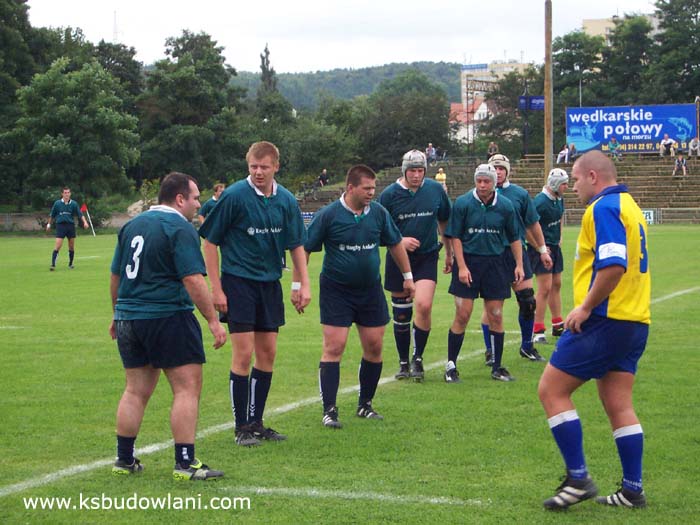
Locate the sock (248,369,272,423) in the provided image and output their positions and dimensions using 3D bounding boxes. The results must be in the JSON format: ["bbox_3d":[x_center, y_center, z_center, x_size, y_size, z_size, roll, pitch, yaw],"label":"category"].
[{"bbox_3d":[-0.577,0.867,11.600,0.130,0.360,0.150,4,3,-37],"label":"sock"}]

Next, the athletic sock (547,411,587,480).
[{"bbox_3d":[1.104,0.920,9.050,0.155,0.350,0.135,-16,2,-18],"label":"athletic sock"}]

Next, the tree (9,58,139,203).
[{"bbox_3d":[-12.598,-5.741,82.000,6.000,7.300,6.000,0,2,0],"label":"tree"}]

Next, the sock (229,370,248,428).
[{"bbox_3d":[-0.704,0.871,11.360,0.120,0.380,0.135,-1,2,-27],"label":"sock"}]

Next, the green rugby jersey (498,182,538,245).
[{"bbox_3d":[1.398,-0.440,16.500,0.620,0.660,0.340,0,5,-5],"label":"green rugby jersey"}]

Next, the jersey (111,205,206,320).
[{"bbox_3d":[-1.064,0.000,10.000,0.620,0.650,0.400,2,3,45],"label":"jersey"}]

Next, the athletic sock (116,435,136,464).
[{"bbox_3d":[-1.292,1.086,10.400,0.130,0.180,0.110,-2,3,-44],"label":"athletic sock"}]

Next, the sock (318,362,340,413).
[{"bbox_3d":[-0.134,0.832,12.070,0.140,0.340,0.145,0,2,0],"label":"sock"}]

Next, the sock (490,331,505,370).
[{"bbox_3d":[1.234,0.736,15.050,0.125,0.350,0.150,-1,2,-30],"label":"sock"}]

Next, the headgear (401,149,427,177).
[{"bbox_3d":[0.531,-0.828,15.050,0.200,0.250,0.250,0,12,-6],"label":"headgear"}]

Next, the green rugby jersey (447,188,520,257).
[{"bbox_3d":[1.130,-0.345,15.350,0.650,0.600,0.360,0,2,0],"label":"green rugby jersey"}]

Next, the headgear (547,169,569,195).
[{"bbox_3d":[2.260,-0.882,19.600,0.250,0.270,0.200,1,2,30],"label":"headgear"}]

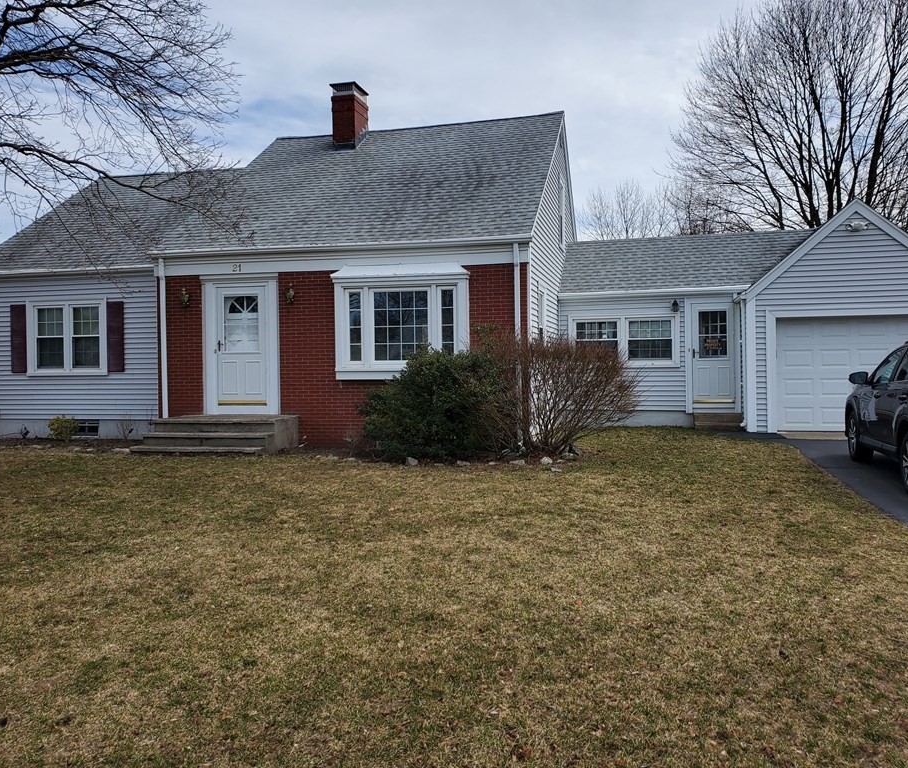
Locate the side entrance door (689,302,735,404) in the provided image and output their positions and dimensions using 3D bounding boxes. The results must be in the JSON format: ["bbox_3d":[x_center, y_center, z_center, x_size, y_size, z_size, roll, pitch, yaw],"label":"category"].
[{"bbox_3d":[5.201,-0.612,15.542,0.860,2.050,0.080,0,1,14],"label":"side entrance door"}]

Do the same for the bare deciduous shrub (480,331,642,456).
[{"bbox_3d":[1.601,0.133,11.350,2.300,1.720,2.000,0,1,14],"label":"bare deciduous shrub"}]

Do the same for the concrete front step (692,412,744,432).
[{"bbox_3d":[5.248,0.755,15.227,0.920,0.310,0.750,0,1,14],"label":"concrete front step"}]

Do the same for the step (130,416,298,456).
[{"bbox_3d":[-3.910,0.831,12.859,2.270,0.510,1.620,0,1,14],"label":"step"}]

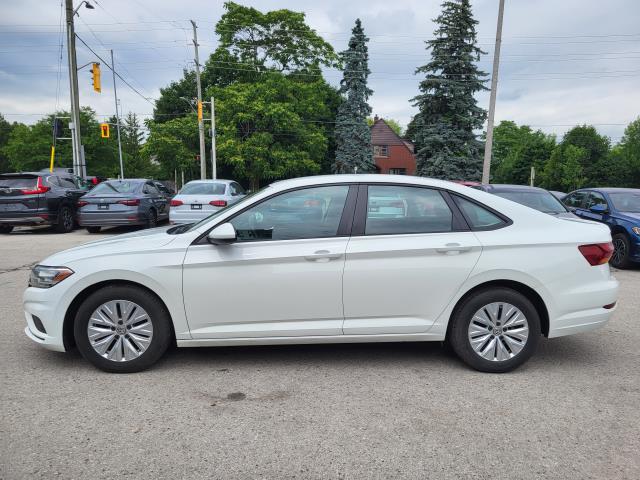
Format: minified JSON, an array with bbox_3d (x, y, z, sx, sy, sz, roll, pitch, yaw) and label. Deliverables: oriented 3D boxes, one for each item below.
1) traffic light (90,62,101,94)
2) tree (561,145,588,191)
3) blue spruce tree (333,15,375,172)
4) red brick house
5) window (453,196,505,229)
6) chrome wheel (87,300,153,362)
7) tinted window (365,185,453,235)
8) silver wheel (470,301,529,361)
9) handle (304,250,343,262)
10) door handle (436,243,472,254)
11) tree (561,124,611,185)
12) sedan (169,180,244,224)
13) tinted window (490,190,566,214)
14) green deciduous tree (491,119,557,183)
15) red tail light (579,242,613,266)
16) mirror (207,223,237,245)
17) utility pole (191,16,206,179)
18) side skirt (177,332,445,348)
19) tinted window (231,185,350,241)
[{"bbox_3d":[-9.002,-6.504,19.300,0.380,1.130,0.420,2,7,9],"label":"traffic light"},{"bbox_3d":[22.260,-5.505,41.849,2.621,5.534,2.600,4,7,28],"label":"tree"},{"bbox_3d":[3.016,-11.482,41.551,3.900,15.520,3.900,1,7,0],"label":"blue spruce tree"},{"bbox_3d":[7.604,-9.876,57.591,8.400,9.636,9.500,1,6,-3],"label":"red brick house"},{"bbox_3d":[1.175,-0.205,3.543,0.408,0.250,0.070,0,-18,-7],"label":"window"},{"bbox_3d":[-1.401,0.632,3.424,0.445,0.445,0.140,1,6,-3],"label":"chrome wheel"},{"bbox_3d":[0.654,-0.222,3.495,0.632,0.375,0.070,1,-16,-4],"label":"tinted window"},{"bbox_3d":[1.284,0.656,3.550,0.440,0.440,0.180,0,7,-2],"label":"silver wheel"},{"bbox_3d":[0.025,0.116,3.365,0.265,0.075,0.060,1,6,-3],"label":"handle"},{"bbox_3d":[0.940,0.070,3.351,0.245,0.060,0.060,0,7,-2],"label":"door handle"},{"bbox_3d":[26.555,-7.340,47.715,5.192,8.090,5.200,4,7,29],"label":"tree"},{"bbox_3d":[-3.374,-1.303,15.691,1.780,1.455,4.630,1,7,1],"label":"sedan"},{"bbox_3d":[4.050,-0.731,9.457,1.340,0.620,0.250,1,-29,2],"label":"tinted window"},{"bbox_3d":[19.422,-7.241,45.715,6.507,8.081,6.200,3,7,23],"label":"green deciduous tree"},{"bbox_3d":[2.058,0.095,3.586,0.360,0.165,0.320,0,7,-2],"label":"red tail light"},{"bbox_3d":[-0.661,-0.039,3.237,0.170,0.150,0.210,0,7,-2],"label":"mirror"},{"bbox_3d":[-6.695,-6.770,26.598,0.360,10.314,0.360,-4,6,-2],"label":"utility pole"},{"bbox_3d":[-0.057,0.713,3.449,1.910,0.085,0.090,0,7,-2],"label":"side skirt"},{"bbox_3d":[-0.226,-0.193,3.443,0.920,0.420,0.050,0,-13,-2],"label":"tinted window"}]

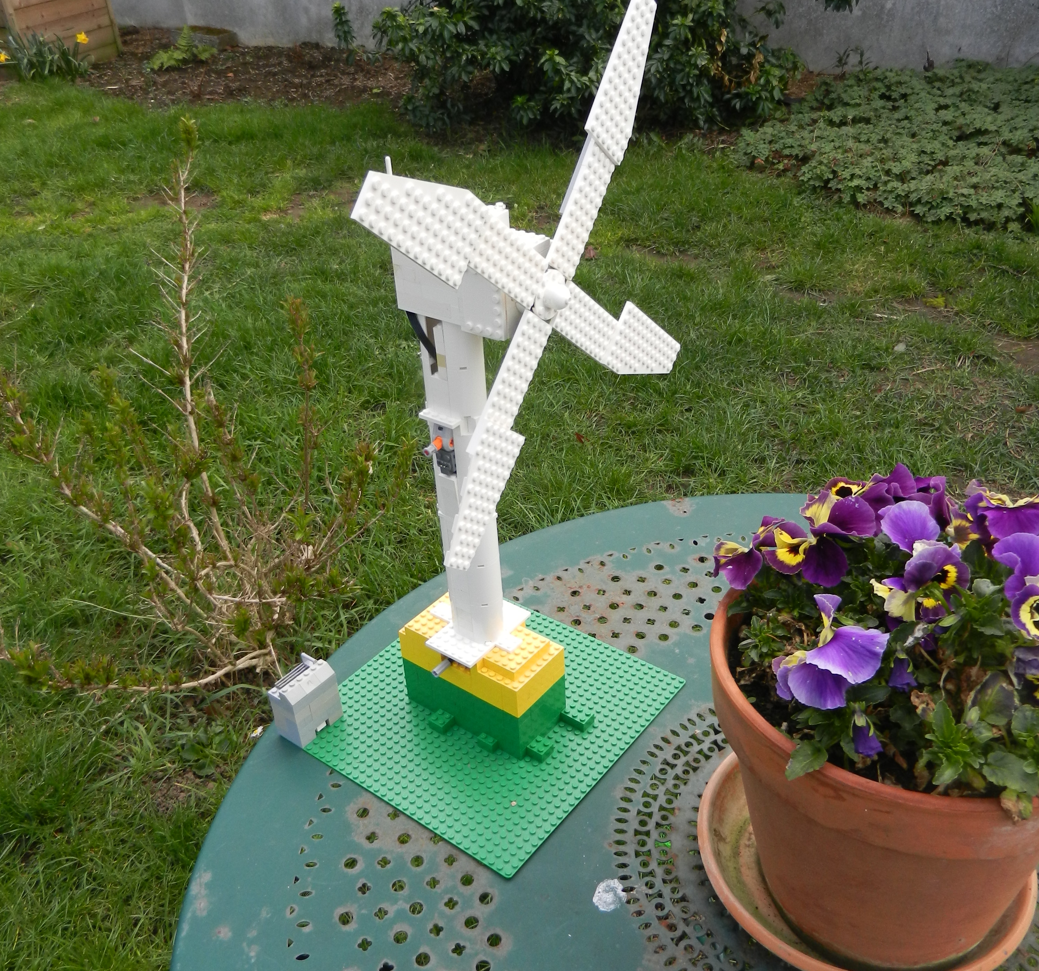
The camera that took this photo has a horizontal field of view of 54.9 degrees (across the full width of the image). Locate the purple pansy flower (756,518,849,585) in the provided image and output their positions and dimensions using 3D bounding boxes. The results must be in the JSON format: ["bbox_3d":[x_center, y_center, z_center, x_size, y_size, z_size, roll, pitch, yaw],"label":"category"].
[{"bbox_3d":[0.190,0.045,0.672,0.050,0.047,0.050,-12,33,-14],"label":"purple pansy flower"}]

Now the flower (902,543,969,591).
[{"bbox_3d":[0.269,0.053,0.645,0.044,0.038,0.032,-29,40,-35],"label":"flower"}]

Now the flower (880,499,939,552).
[{"bbox_3d":[0.260,0.027,0.668,0.045,0.040,0.030,8,33,17],"label":"flower"}]

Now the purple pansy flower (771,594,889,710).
[{"bbox_3d":[0.187,0.100,0.602,0.050,0.052,0.063,17,37,30],"label":"purple pansy flower"}]

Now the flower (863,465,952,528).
[{"bbox_3d":[0.268,0.007,0.690,0.060,0.046,0.038,-14,33,-17],"label":"flower"}]

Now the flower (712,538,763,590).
[{"bbox_3d":[0.148,0.053,0.682,0.032,0.037,0.036,9,34,20],"label":"flower"}]

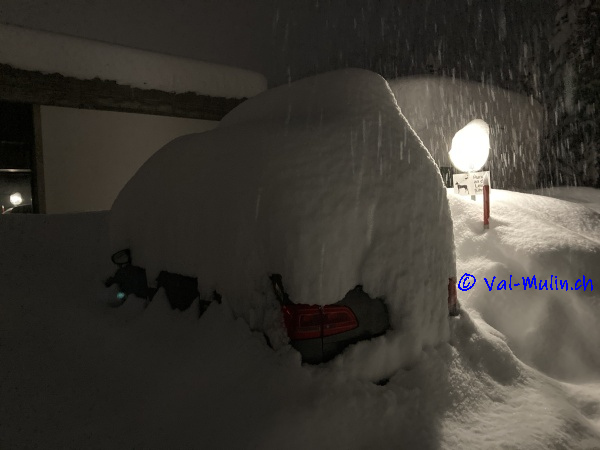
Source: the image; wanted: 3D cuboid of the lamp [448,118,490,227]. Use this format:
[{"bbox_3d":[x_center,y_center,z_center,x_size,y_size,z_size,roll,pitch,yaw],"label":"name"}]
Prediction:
[{"bbox_3d":[1.716,-0.511,20.000,0.420,1.150,0.350,0,6,11],"label":"lamp"}]

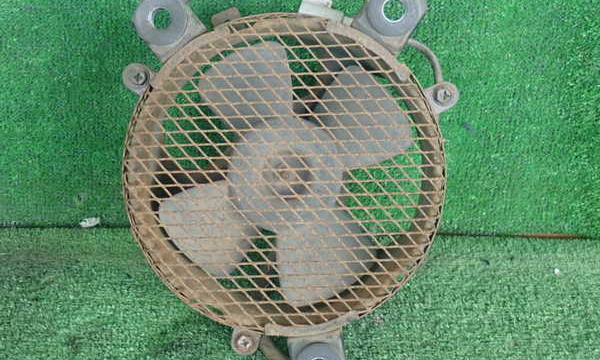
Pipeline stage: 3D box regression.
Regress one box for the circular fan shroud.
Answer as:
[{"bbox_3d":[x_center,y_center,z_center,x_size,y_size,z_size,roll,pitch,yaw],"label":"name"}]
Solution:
[{"bbox_3d":[-0.011,-0.005,0.787,0.248,0.248,0.055,1,2,2],"label":"circular fan shroud"}]

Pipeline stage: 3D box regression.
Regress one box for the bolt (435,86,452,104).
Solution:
[{"bbox_3d":[0.113,-0.067,0.778,0.014,0.014,0.012,1,2,2],"label":"bolt"}]

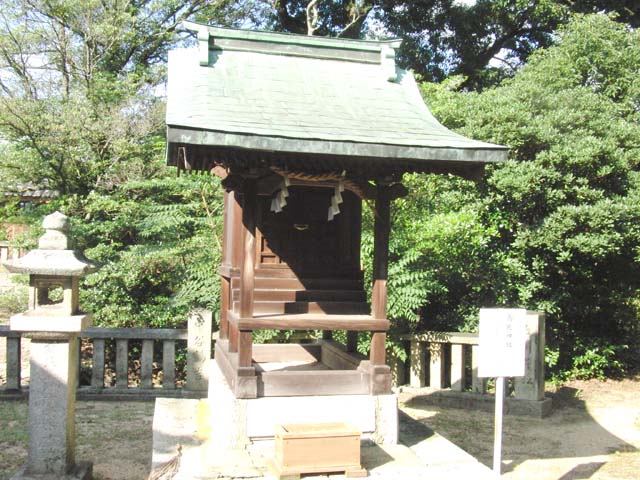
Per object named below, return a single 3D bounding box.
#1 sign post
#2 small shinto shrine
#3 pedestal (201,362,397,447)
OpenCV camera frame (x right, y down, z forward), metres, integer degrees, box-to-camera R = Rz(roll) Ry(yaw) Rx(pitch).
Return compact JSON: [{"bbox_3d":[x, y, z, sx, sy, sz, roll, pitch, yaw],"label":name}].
[{"bbox_3d":[1.388,1.162,5.230,0.354,1.258,0.072,2,-2,-13],"label":"sign post"},{"bbox_3d":[-0.173,-0.426,6.745,2.608,3.573,3.470,2,-2,-13],"label":"small shinto shrine"},{"bbox_3d":[-0.274,1.569,6.874,1.427,0.411,2.238,2,-2,-13],"label":"pedestal"}]

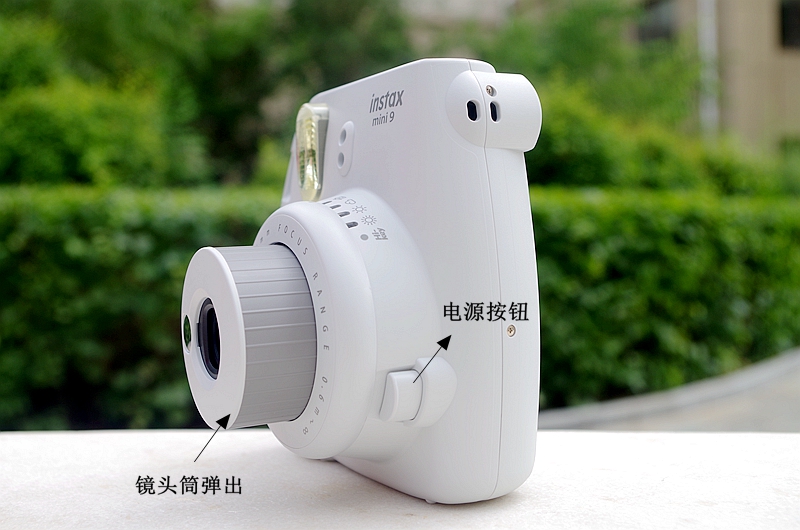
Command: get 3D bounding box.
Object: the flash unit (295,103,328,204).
[{"bbox_3d":[-0.028,-0.035,0.297,0.006,0.029,0.013,-3,2,-31],"label":"flash unit"}]

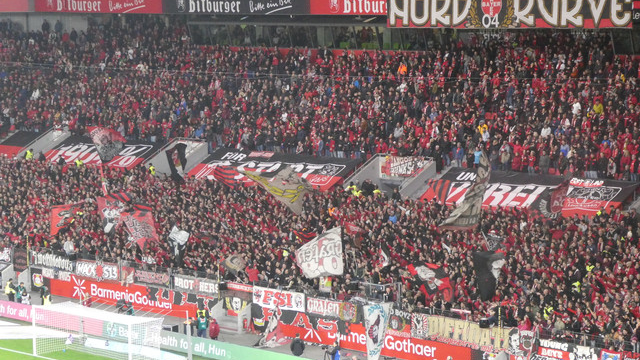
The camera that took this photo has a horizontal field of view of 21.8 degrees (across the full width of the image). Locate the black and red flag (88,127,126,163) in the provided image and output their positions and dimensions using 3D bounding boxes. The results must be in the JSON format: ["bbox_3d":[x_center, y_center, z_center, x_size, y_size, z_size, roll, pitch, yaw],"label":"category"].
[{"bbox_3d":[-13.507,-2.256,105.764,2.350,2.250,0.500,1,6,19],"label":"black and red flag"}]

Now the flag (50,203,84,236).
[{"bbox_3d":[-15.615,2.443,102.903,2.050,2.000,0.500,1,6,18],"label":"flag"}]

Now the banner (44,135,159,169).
[{"bbox_3d":[-15.568,-1.949,117.002,10.700,0.300,3.700,5,34,44],"label":"banner"}]

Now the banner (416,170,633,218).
[{"bbox_3d":[11.078,0.724,89.887,13.100,0.300,3.900,5,34,44],"label":"banner"}]

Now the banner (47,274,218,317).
[{"bbox_3d":[-11.285,6.624,96.162,14.400,1.500,0.120,5,8,44],"label":"banner"}]

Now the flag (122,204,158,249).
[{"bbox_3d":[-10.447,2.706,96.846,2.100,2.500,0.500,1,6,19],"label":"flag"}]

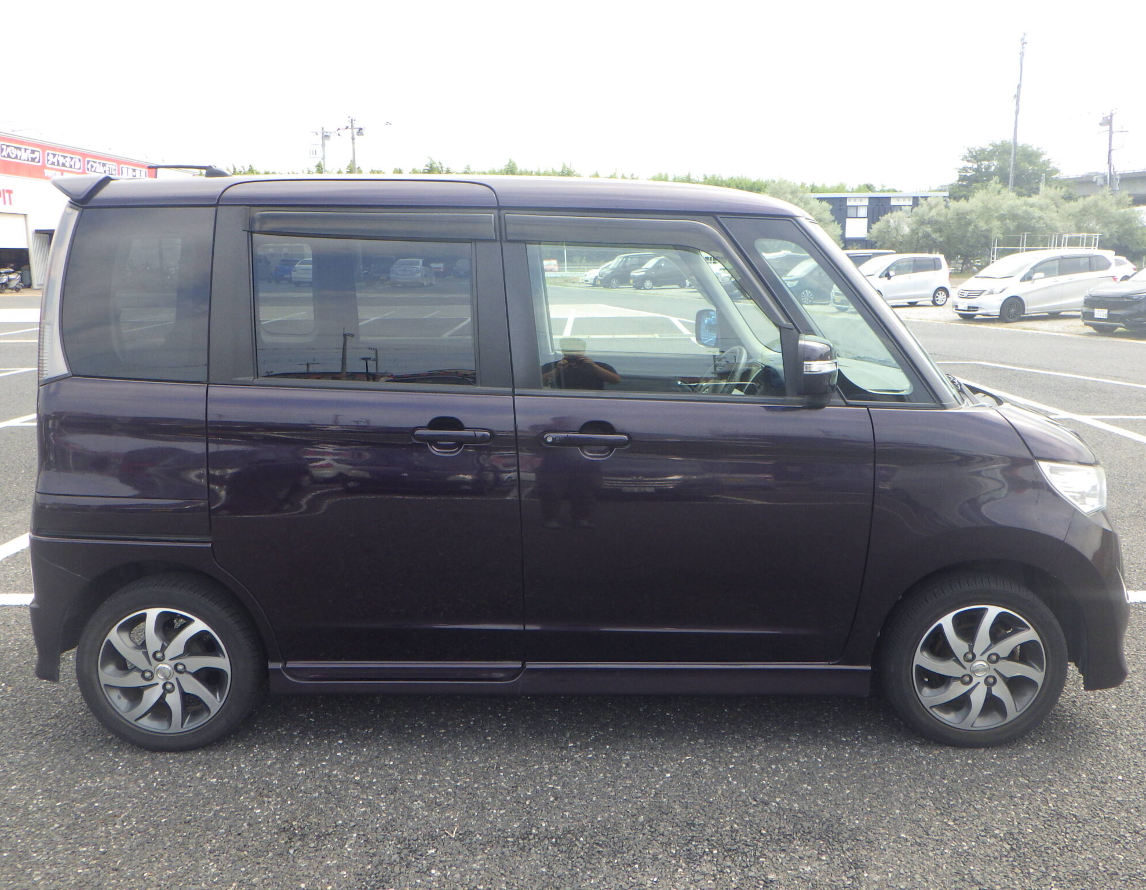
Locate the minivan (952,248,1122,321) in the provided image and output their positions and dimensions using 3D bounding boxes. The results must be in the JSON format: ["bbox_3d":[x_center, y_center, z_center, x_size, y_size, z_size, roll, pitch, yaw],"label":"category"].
[{"bbox_3d":[11.889,-4.133,24.714,4.215,1.715,1.695,-3,11,-15],"label":"minivan"}]

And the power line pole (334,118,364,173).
[{"bbox_3d":[-15.685,-17.782,69.906,1.900,11.630,1.000,0,11,0],"label":"power line pole"}]

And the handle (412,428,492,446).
[{"bbox_3d":[-0.337,-0.021,2.685,0.217,0.042,0.045,0,8,0],"label":"handle"}]

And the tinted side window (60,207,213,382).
[{"bbox_3d":[-1.205,-0.410,2.670,0.440,0.480,0.060,1,3,3],"label":"tinted side window"}]

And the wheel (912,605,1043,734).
[{"bbox_3d":[1.200,0.650,2.895,0.405,0.405,0.150,0,11,0],"label":"wheel"}]

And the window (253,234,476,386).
[{"bbox_3d":[-0.580,-0.372,2.673,0.615,0.420,0.050,0,3,0],"label":"window"}]

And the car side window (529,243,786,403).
[{"bbox_3d":[0.230,-0.356,2.697,0.750,0.460,0.050,0,2,0],"label":"car side window"}]

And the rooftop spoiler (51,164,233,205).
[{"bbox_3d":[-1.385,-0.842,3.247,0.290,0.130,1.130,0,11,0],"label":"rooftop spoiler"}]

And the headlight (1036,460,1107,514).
[{"bbox_3d":[1.494,0.094,2.928,0.330,0.180,0.330,0,11,0],"label":"headlight"}]

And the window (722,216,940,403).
[{"bbox_3d":[0.720,-0.369,2.691,0.615,0.520,0.080,-1,2,-4],"label":"window"}]

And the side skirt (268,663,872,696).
[{"bbox_3d":[-0.008,0.684,2.848,1.770,0.100,0.080,0,11,0],"label":"side skirt"}]

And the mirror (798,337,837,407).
[{"bbox_3d":[0.638,-0.189,2.553,0.105,0.175,0.190,2,11,12],"label":"mirror"}]

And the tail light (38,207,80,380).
[{"bbox_3d":[-1.476,-0.425,2.725,0.190,0.520,0.170,0,11,0],"label":"tail light"}]

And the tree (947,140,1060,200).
[{"bbox_3d":[26.023,-13.959,58.414,6.800,8.246,6.500,5,12,24],"label":"tree"}]

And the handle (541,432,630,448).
[{"bbox_3d":[0.035,-0.011,2.687,0.243,0.042,0.045,0,8,0],"label":"handle"}]

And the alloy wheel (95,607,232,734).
[{"bbox_3d":[-1.200,0.653,2.881,0.405,0.405,0.150,0,11,0],"label":"alloy wheel"}]

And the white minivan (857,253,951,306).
[{"bbox_3d":[9.580,-4.894,28.793,3.395,1.620,1.475,-4,12,-20],"label":"white minivan"}]

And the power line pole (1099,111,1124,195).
[{"bbox_3d":[37.394,-17.511,67.922,2.000,11.840,1.200,0,11,0],"label":"power line pole"}]

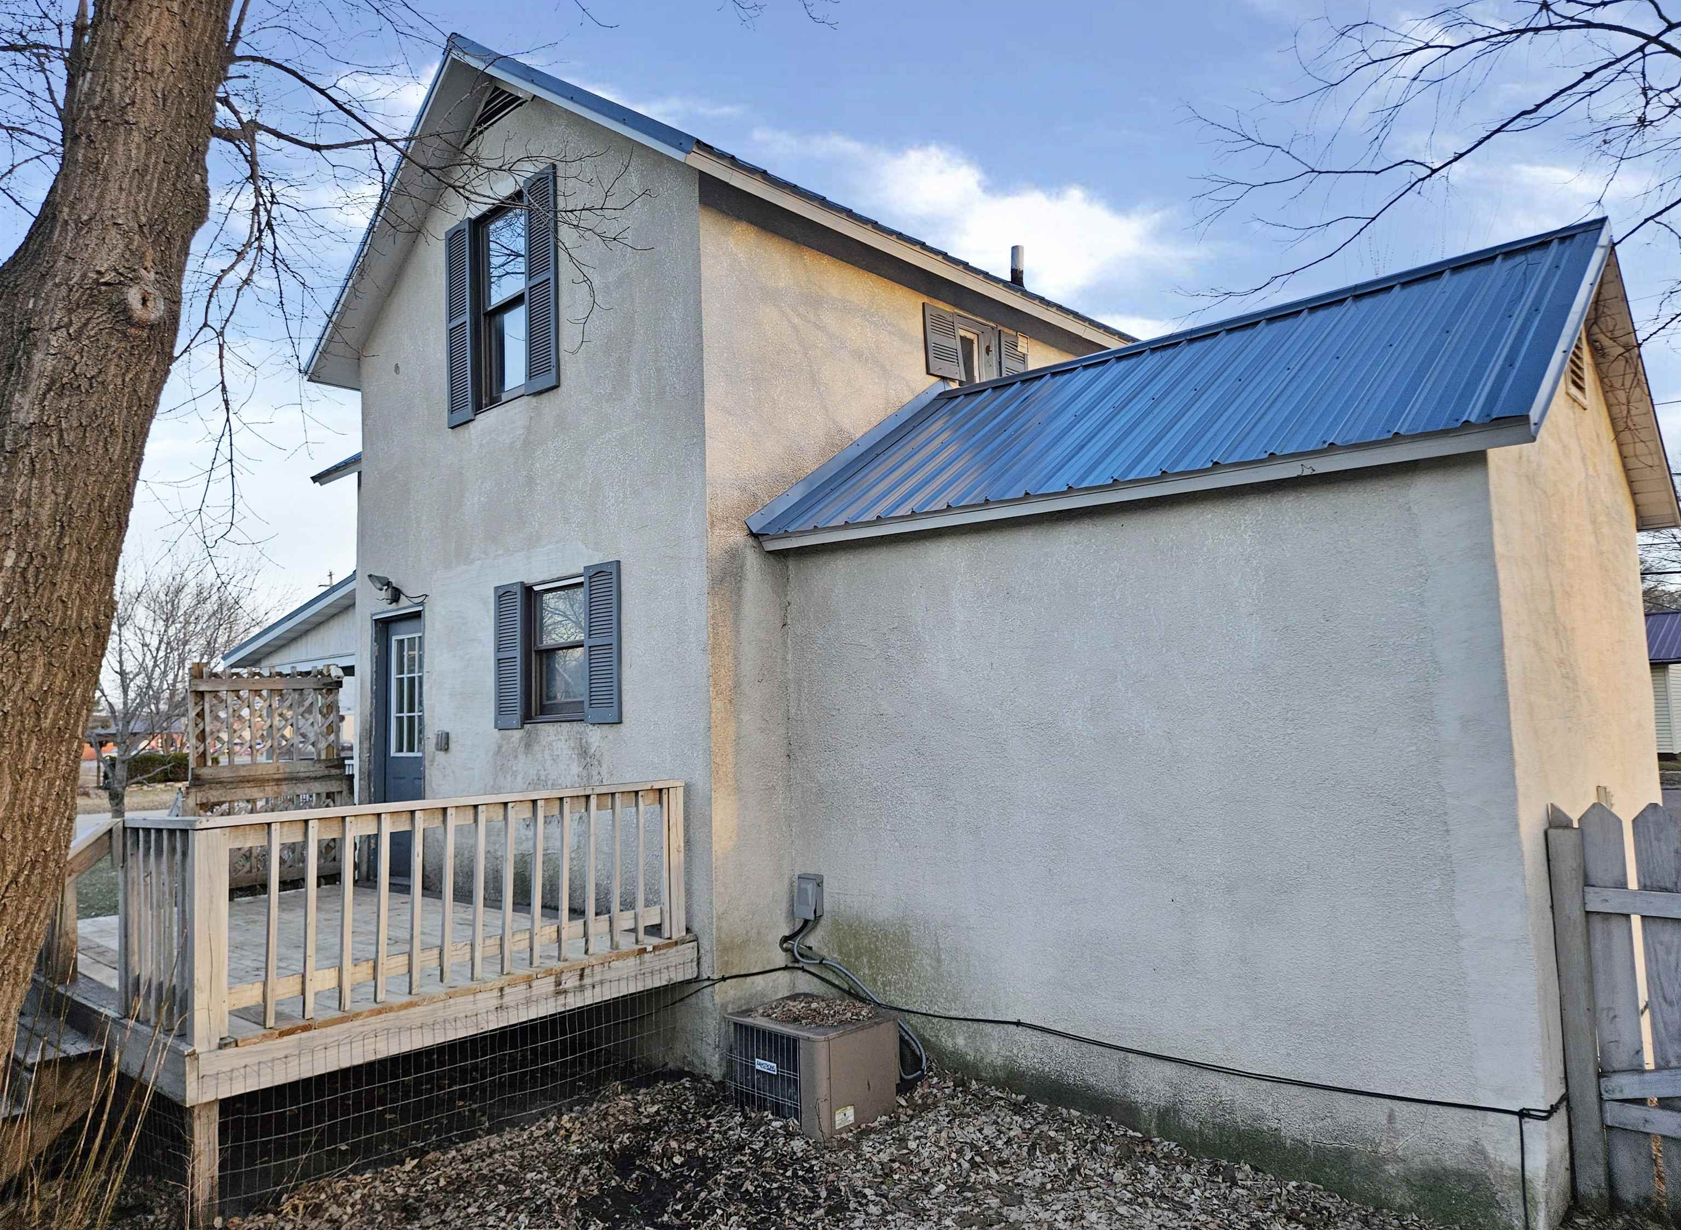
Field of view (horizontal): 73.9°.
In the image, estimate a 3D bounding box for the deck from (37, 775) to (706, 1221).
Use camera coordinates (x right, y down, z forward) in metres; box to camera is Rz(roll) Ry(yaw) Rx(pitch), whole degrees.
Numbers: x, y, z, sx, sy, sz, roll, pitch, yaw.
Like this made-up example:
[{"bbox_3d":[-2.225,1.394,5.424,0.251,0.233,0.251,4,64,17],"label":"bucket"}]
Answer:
[{"bbox_3d":[-3.136,1.803,6.601,4.000,1.560,2.600,-6,-7,42],"label":"deck"}]

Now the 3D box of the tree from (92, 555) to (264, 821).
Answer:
[{"bbox_3d":[-10.748,1.381,17.665,3.300,4.700,3.300,1,-6,-31],"label":"tree"}]

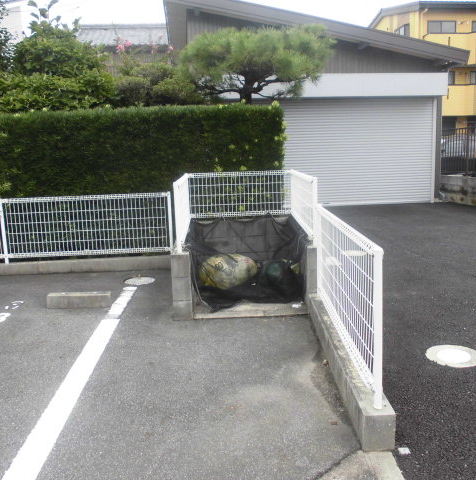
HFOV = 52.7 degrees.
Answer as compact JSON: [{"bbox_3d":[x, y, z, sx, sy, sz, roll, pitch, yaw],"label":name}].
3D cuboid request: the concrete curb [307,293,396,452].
[{"bbox_3d":[0.670,0.729,3.177,0.146,0.181,1.909,-2,10,1],"label":"concrete curb"}]

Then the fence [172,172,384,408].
[{"bbox_3d":[0.070,0.031,3.812,1.247,1.015,3.328,-2,10,1],"label":"fence"}]

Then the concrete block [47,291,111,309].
[{"bbox_3d":[-1.528,0.583,4.660,0.598,0.120,0.108,-2,10,-1],"label":"concrete block"}]

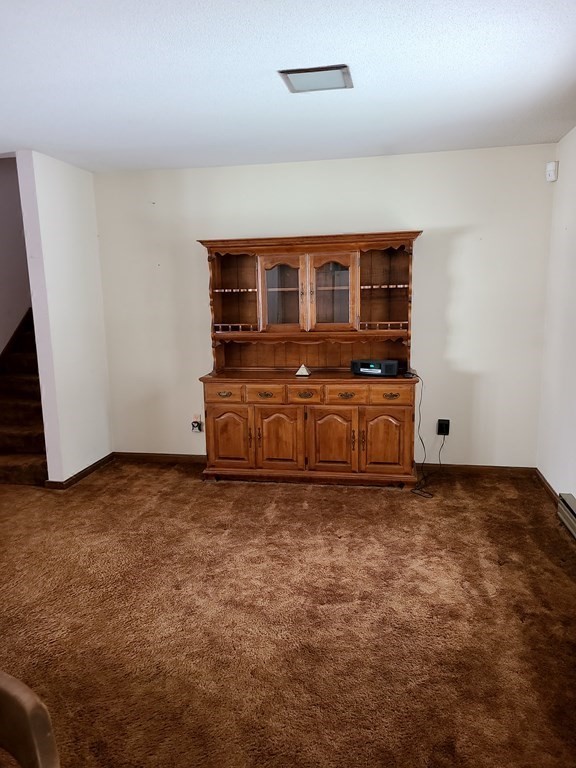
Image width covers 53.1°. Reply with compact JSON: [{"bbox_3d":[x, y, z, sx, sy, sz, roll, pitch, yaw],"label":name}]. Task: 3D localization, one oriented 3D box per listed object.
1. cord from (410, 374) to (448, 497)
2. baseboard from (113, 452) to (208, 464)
[{"bbox_3d":[1.074,0.347,4.364,0.337,0.840,0.611,1,10,11],"label":"cord"},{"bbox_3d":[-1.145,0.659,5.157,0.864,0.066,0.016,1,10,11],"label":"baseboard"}]

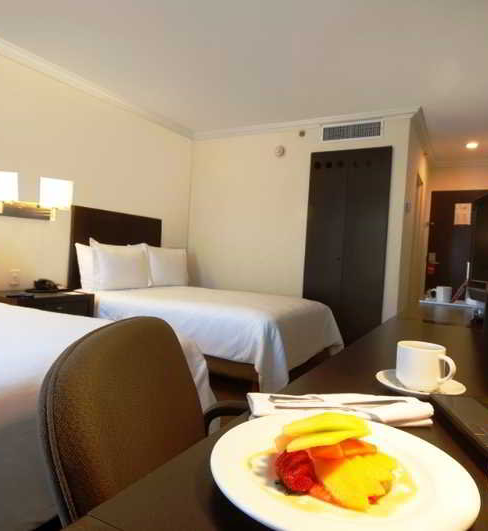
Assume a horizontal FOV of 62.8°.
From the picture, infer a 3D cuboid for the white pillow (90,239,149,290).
[{"bbox_3d":[-1.195,0.002,3.888,0.180,0.470,0.690,-8,-4,30],"label":"white pillow"}]

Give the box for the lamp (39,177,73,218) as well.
[{"bbox_3d":[-1.585,-0.549,3.329,0.290,0.350,0.260,4,2,30],"label":"lamp"}]

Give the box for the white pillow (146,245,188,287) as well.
[{"bbox_3d":[-0.873,0.019,4.513,0.180,0.460,0.680,-8,-4,30],"label":"white pillow"}]

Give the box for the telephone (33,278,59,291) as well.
[{"bbox_3d":[-1.655,0.162,3.324,0.190,0.100,0.200,4,2,30],"label":"telephone"}]

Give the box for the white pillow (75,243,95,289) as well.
[{"bbox_3d":[-1.365,0.013,3.961,0.160,0.460,0.660,-12,-6,29],"label":"white pillow"}]

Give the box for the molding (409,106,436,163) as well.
[{"bbox_3d":[2.255,-1.507,4.929,0.090,0.080,2.400,4,2,30],"label":"molding"}]

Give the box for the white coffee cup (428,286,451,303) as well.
[{"bbox_3d":[1.045,0.155,2.120,0.112,0.079,0.081,3,2,6],"label":"white coffee cup"}]

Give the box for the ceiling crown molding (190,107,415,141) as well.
[{"bbox_3d":[0.531,-1.592,4.588,2.745,0.080,0.090,4,2,30],"label":"ceiling crown molding"}]

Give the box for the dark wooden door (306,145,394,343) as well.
[{"bbox_3d":[1.084,-0.178,4.334,0.876,2.123,0.050,4,2,30],"label":"dark wooden door"}]

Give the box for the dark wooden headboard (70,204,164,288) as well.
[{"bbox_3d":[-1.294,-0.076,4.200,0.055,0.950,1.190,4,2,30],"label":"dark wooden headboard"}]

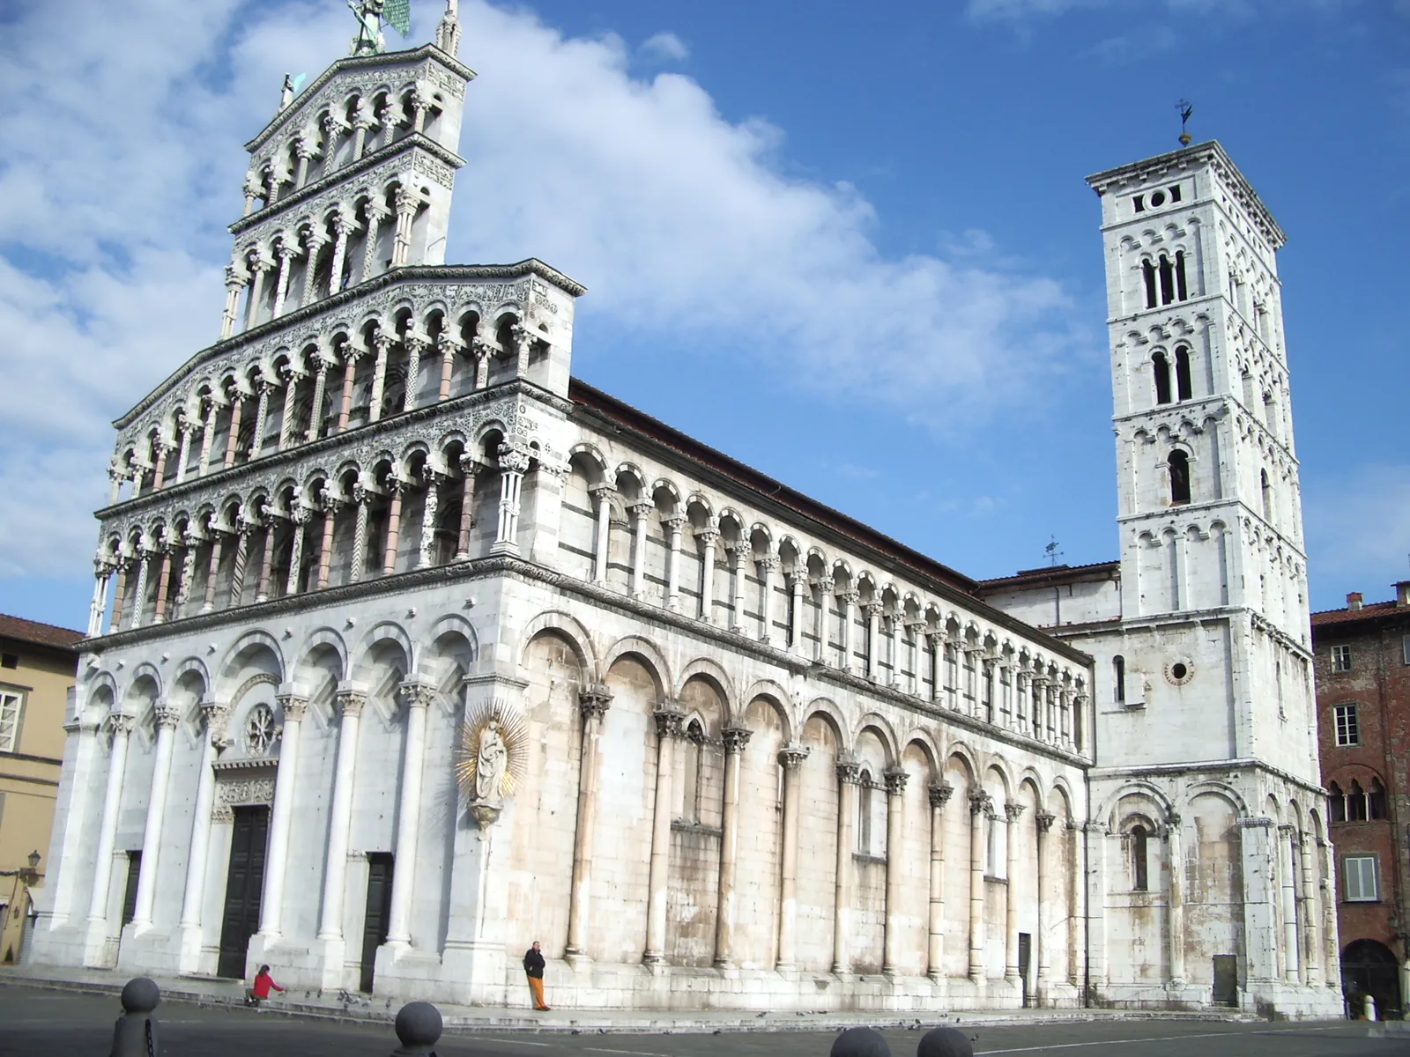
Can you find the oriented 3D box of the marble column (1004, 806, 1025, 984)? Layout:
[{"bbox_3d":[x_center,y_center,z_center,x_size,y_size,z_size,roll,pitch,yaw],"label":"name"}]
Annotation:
[{"bbox_3d":[13.255,15.595,59.608,0.720,7.841,0.770,-11,-22,36],"label":"marble column"}]

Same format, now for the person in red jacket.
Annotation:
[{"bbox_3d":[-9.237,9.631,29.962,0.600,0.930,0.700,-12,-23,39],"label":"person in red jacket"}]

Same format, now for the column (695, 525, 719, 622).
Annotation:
[{"bbox_3d":[0.069,1.678,48.906,0.480,3.200,0.460,-11,-22,36],"label":"column"}]

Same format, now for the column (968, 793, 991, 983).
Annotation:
[{"bbox_3d":[10.994,14.489,57.256,0.700,7.690,0.740,-11,-22,37],"label":"column"}]

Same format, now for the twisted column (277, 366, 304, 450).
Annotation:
[{"bbox_3d":[-13.527,-3.944,46.577,0.430,2.850,0.430,-11,-22,37],"label":"twisted column"}]

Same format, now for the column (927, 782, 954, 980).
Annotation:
[{"bbox_3d":[8.958,13.596,54.815,0.700,7.500,0.740,-11,-22,37],"label":"column"}]

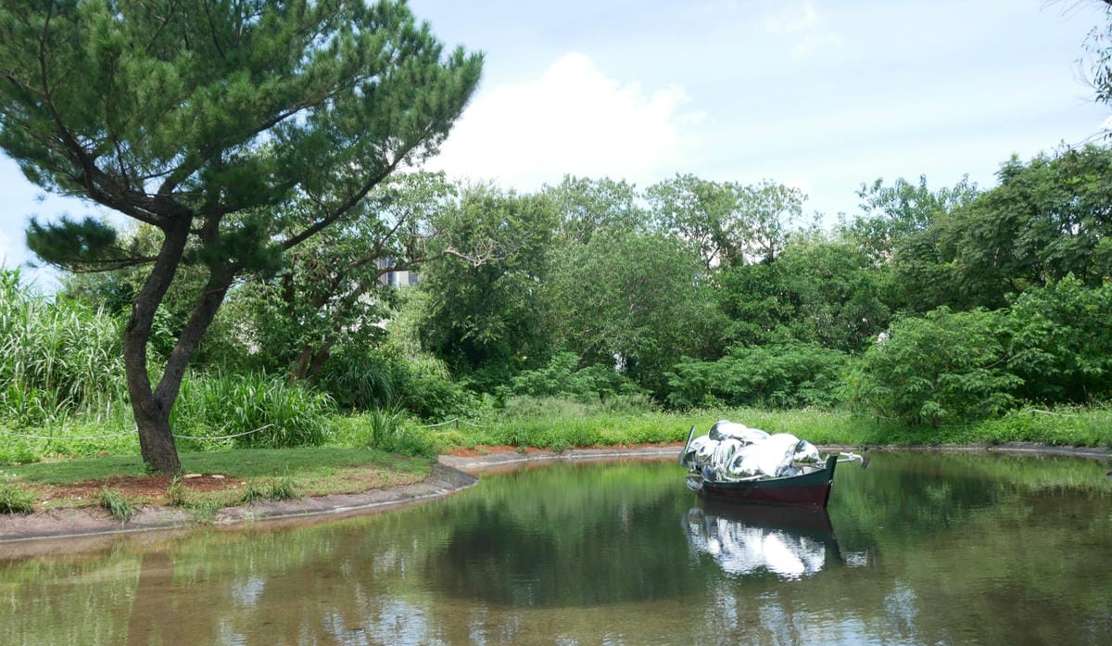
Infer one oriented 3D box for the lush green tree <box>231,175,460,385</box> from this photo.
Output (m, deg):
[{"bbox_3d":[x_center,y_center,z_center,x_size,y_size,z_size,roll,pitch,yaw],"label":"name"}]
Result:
[{"bbox_3d":[-5.911,-0.619,30.500,5.730,7.330,5.230,-2,-3,0],"label":"lush green tree"}]

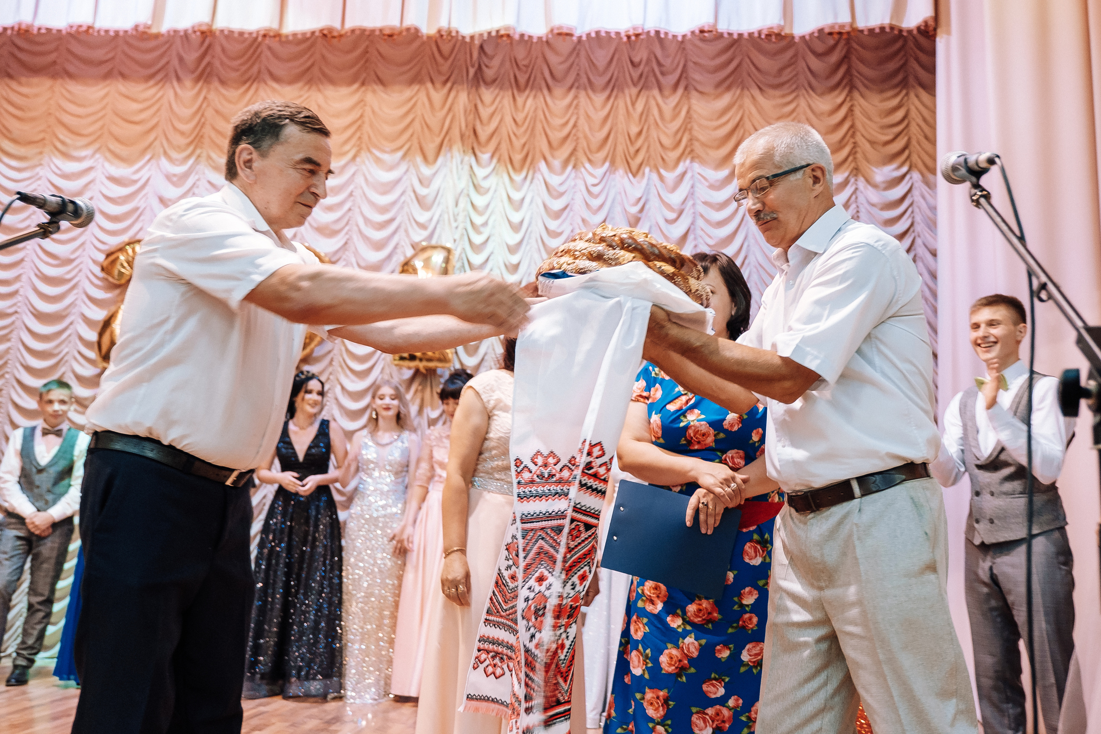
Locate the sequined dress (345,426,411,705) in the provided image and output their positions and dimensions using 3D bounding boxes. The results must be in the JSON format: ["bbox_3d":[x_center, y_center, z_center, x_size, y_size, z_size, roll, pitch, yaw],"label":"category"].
[{"bbox_3d":[-0.920,1.065,5.363,0.380,1.436,0.350,2,-11,-7],"label":"sequined dress"}]

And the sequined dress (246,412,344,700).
[{"bbox_3d":[-1.365,1.017,5.362,0.550,1.475,0.460,3,-11,-11],"label":"sequined dress"}]

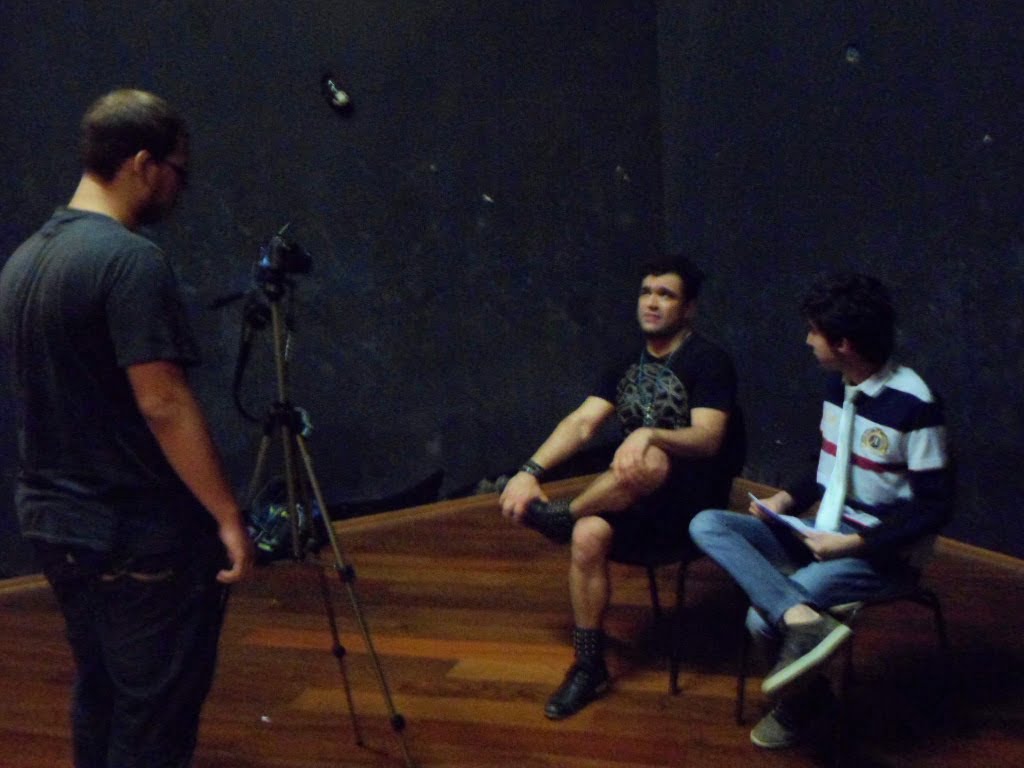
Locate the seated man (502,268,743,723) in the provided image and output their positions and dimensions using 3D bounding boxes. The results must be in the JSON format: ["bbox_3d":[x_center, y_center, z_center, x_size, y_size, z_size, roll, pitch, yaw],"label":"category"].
[{"bbox_3d":[0.350,0.268,3.249,0.820,1.270,0.580,-11,12,-43],"label":"seated man"}]

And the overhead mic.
[{"bbox_3d":[-0.781,-1.316,4.803,0.130,0.200,0.110,-7,9,-24],"label":"overhead mic"}]

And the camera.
[{"bbox_3d":[-0.505,-0.289,2.375,0.100,0.090,0.110,-8,10,-29],"label":"camera"}]

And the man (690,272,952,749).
[{"bbox_3d":[0.835,0.331,2.858,0.740,1.230,0.550,-8,10,-29],"label":"man"}]

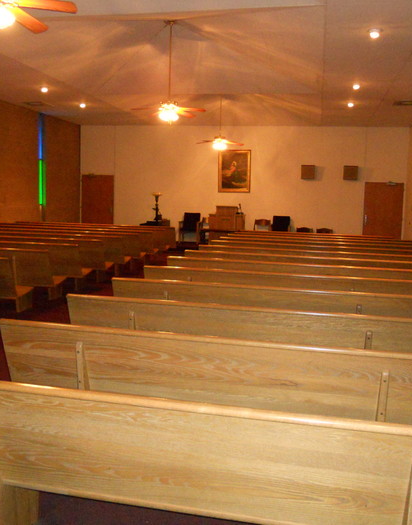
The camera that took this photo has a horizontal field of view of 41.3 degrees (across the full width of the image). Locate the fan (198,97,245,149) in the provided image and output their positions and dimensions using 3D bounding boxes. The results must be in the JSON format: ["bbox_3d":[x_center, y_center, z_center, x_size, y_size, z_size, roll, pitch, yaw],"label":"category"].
[{"bbox_3d":[0.381,-3.527,13.821,1.290,1.292,1.290,3,7,11],"label":"fan"}]

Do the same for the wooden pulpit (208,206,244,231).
[{"bbox_3d":[0.604,-0.991,15.330,0.968,1.141,0.550,3,7,11],"label":"wooden pulpit"}]

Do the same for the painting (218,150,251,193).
[{"bbox_3d":[0.895,-2.853,17.137,1.020,1.308,0.060,3,7,11],"label":"painting"}]

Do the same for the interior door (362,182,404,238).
[{"bbox_3d":[5.067,-1.195,15.689,1.065,2.152,0.070,3,7,11],"label":"interior door"}]

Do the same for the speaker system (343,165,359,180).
[{"bbox_3d":[4.142,-2.544,15.608,0.401,0.385,0.237,3,7,11],"label":"speaker system"}]

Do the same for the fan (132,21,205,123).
[{"bbox_3d":[-0.631,-3.343,9.663,1.310,1.755,1.310,3,7,11],"label":"fan"}]

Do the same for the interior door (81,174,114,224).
[{"bbox_3d":[-3.606,-1.799,18.207,1.109,2.188,0.060,3,7,11],"label":"interior door"}]

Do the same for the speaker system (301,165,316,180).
[{"bbox_3d":[2.975,-2.606,15.843,0.411,0.402,0.237,3,7,11],"label":"speaker system"}]

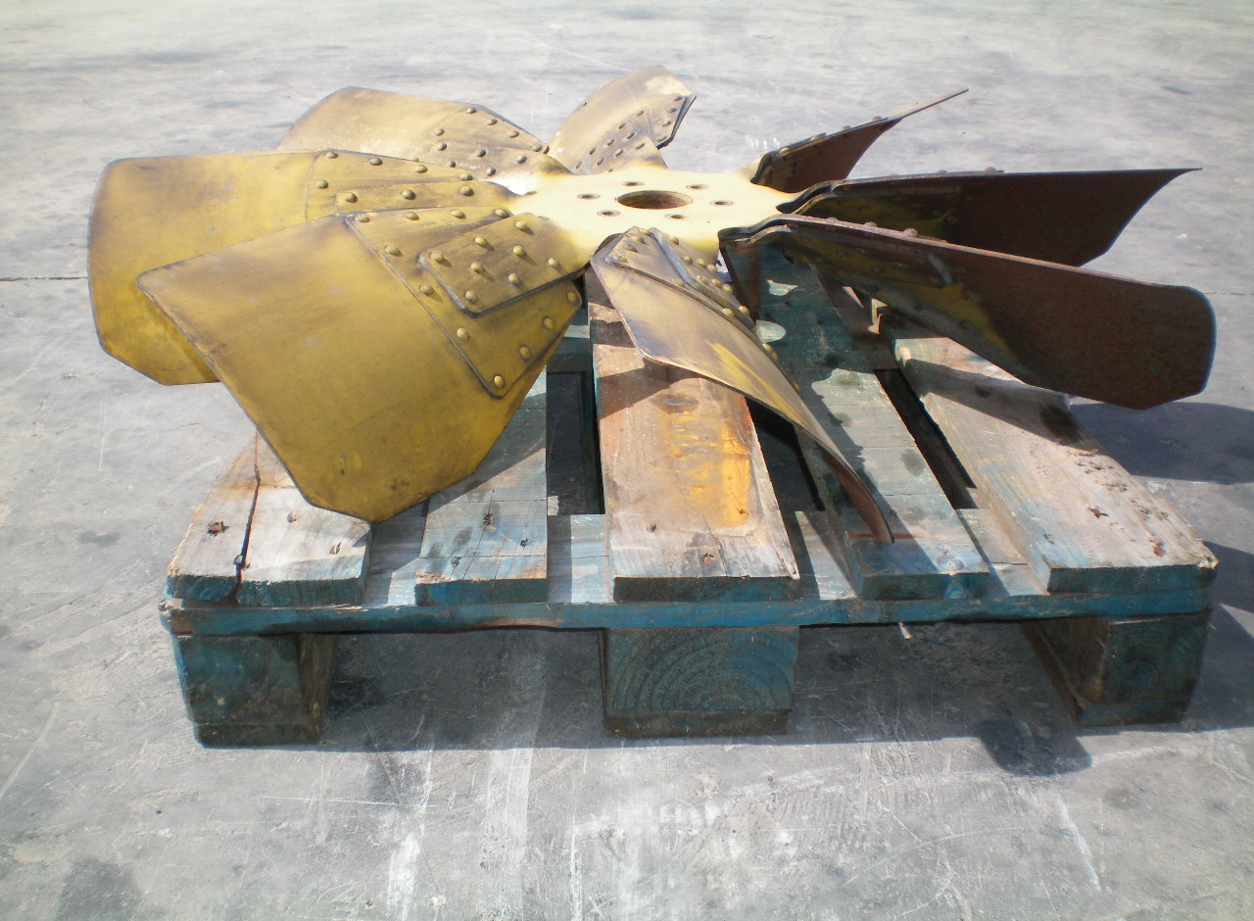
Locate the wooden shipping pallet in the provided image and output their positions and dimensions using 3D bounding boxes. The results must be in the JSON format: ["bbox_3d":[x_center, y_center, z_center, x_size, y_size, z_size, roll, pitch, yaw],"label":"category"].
[{"bbox_3d":[0.027,-0.105,1.601,0.800,0.144,1.200,-1,25,-3],"label":"wooden shipping pallet"}]

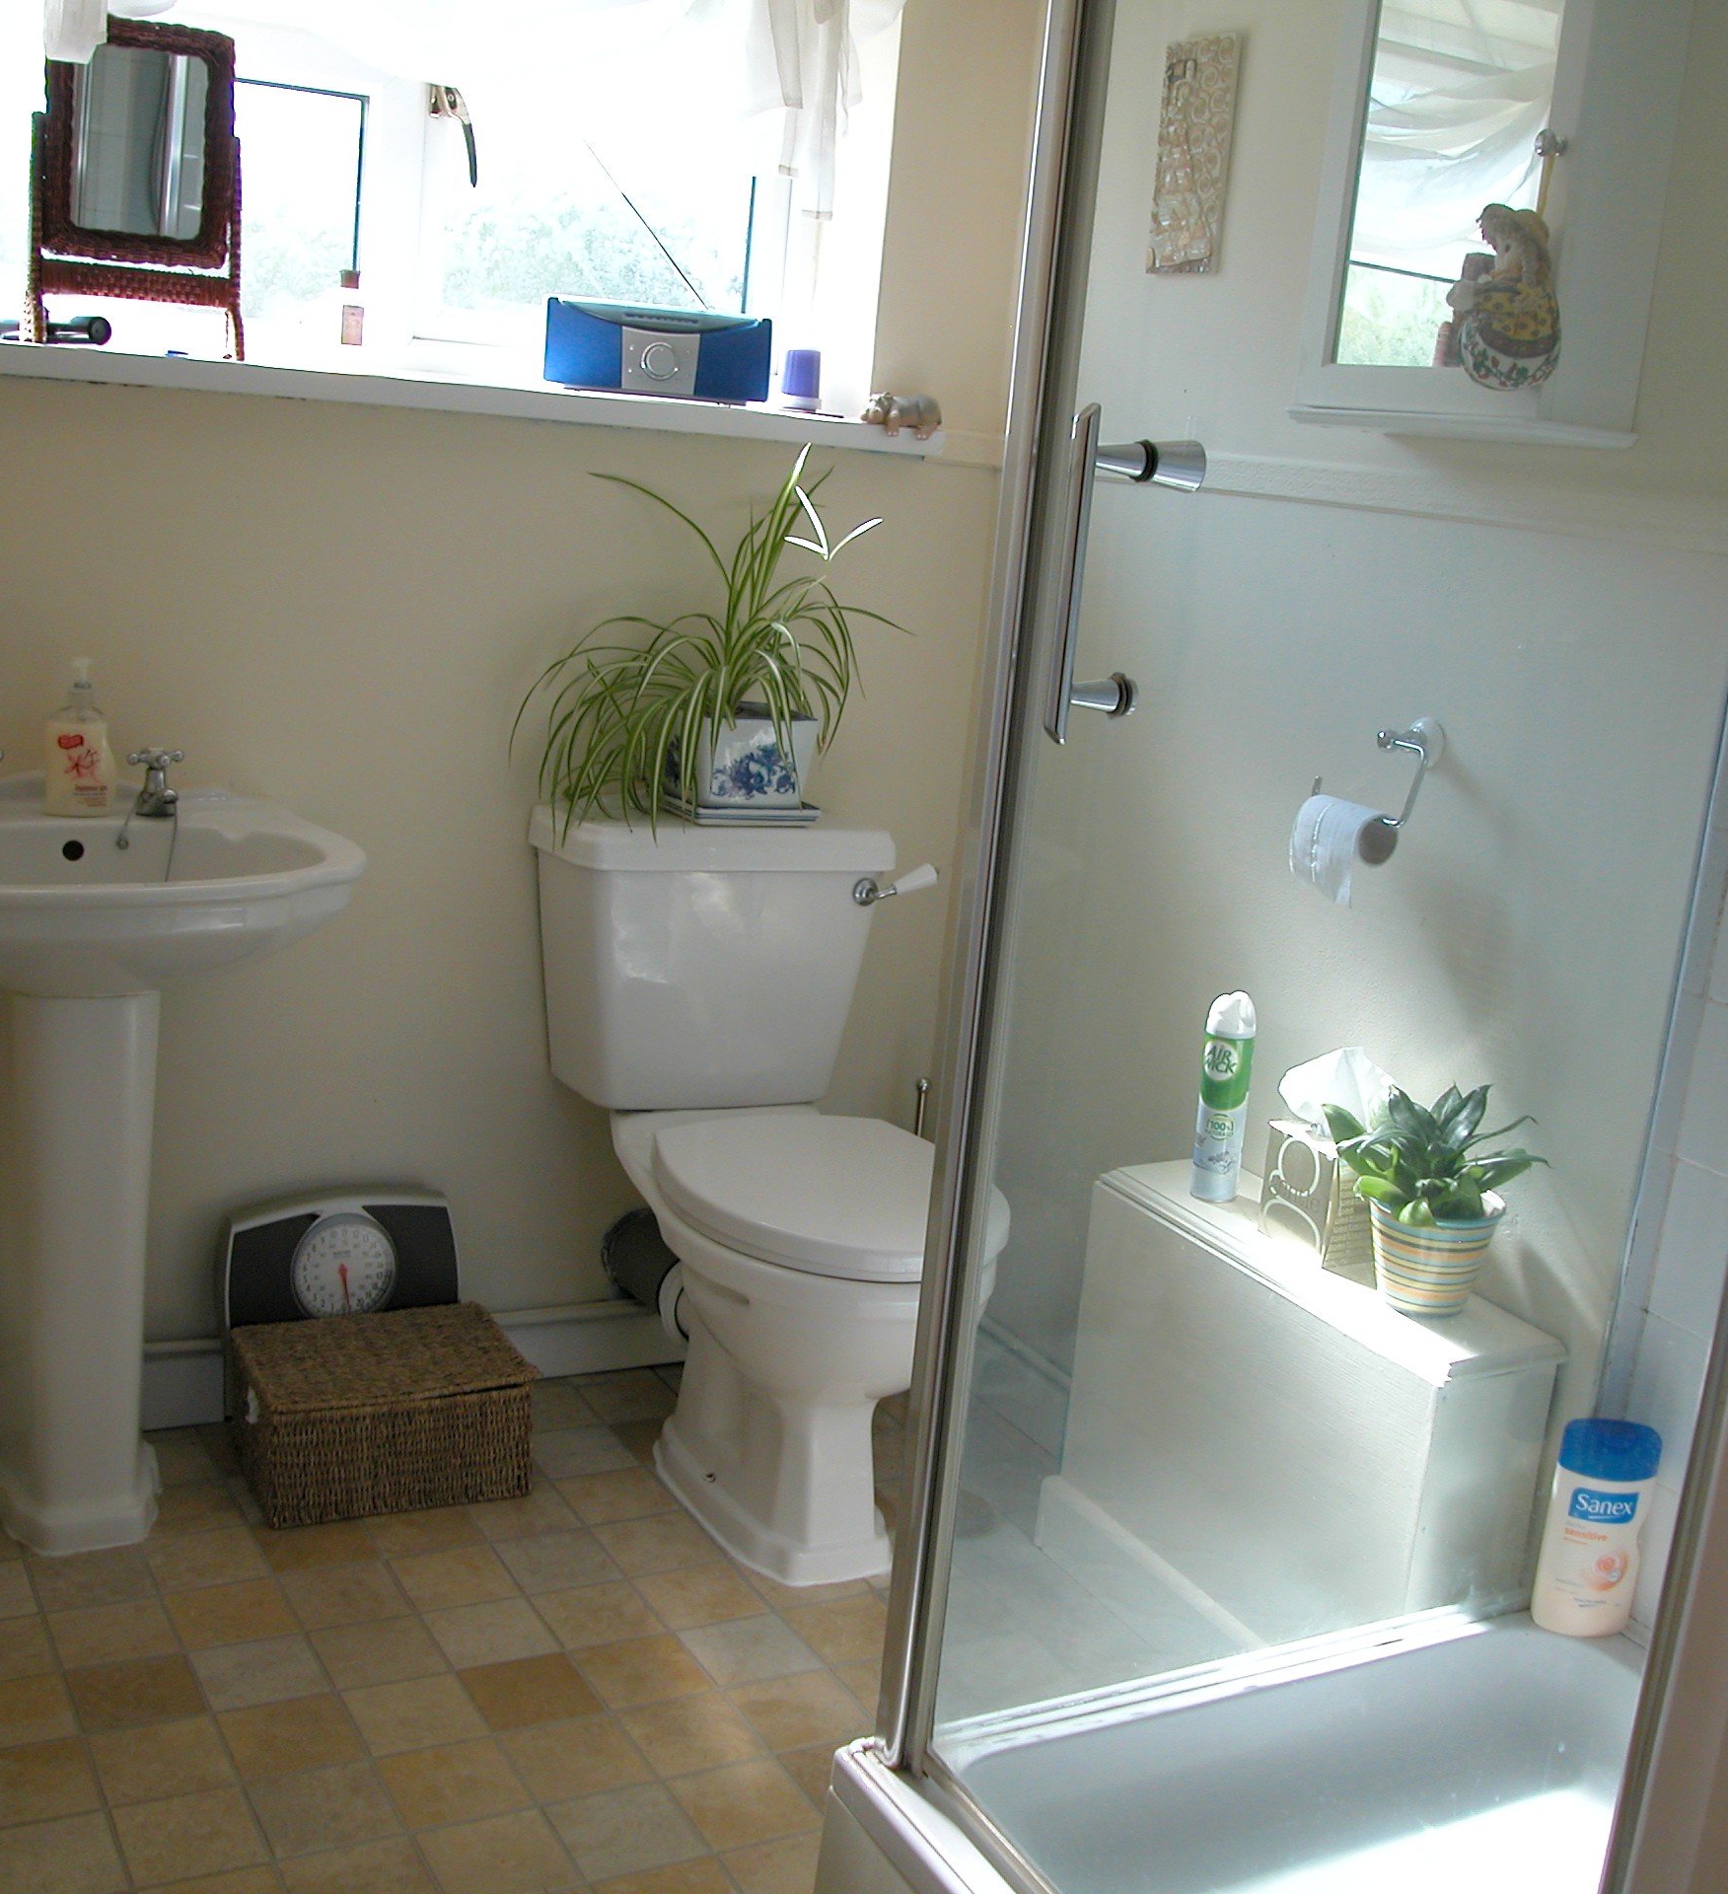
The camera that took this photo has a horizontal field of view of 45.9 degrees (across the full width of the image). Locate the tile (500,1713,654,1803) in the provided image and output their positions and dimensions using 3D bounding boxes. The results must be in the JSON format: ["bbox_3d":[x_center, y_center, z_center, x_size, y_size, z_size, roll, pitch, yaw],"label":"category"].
[{"bbox_3d":[-0.274,0.775,1.950,0.116,0.008,0.116,0,12,-30],"label":"tile"}]

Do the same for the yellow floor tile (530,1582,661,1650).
[{"bbox_3d":[-0.288,0.727,2.220,0.120,0.008,0.120,-1,13,-30],"label":"yellow floor tile"}]

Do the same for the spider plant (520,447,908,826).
[{"bbox_3d":[-0.174,-0.394,2.577,0.455,0.500,0.320,-1,13,-30],"label":"spider plant"}]

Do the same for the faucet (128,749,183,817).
[{"bbox_3d":[-0.803,-0.185,2.322,0.063,0.078,0.110,-1,13,-30],"label":"faucet"}]

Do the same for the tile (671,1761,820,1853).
[{"bbox_3d":[-0.110,0.802,1.909,0.120,0.008,0.120,-1,13,-30],"label":"tile"}]

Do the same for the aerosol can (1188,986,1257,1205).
[{"bbox_3d":[0.412,0.169,2.313,0.054,0.240,0.054,9,12,18],"label":"aerosol can"}]

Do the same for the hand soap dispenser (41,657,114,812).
[{"bbox_3d":[-0.875,-0.234,2.276,0.079,0.171,0.055,1,12,-24],"label":"hand soap dispenser"}]

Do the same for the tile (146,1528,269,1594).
[{"bbox_3d":[-0.725,0.683,2.265,0.120,0.010,0.120,-1,13,-30],"label":"tile"}]

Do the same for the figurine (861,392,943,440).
[{"bbox_3d":[0.046,-0.715,2.754,0.117,0.068,0.060,-5,15,-43],"label":"figurine"}]

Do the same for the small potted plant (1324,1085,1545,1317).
[{"bbox_3d":[0.574,0.254,2.061,0.207,0.215,0.190,9,11,16],"label":"small potted plant"}]

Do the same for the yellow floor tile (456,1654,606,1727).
[{"bbox_3d":[-0.335,0.760,2.071,0.120,0.010,0.120,-1,13,-30],"label":"yellow floor tile"}]

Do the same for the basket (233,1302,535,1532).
[{"bbox_3d":[-0.587,0.565,2.484,0.315,0.156,0.238,-1,13,-28],"label":"basket"}]

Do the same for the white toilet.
[{"bbox_3d":[-0.082,0.285,2.531,0.475,0.805,0.735,-1,13,-30],"label":"white toilet"}]

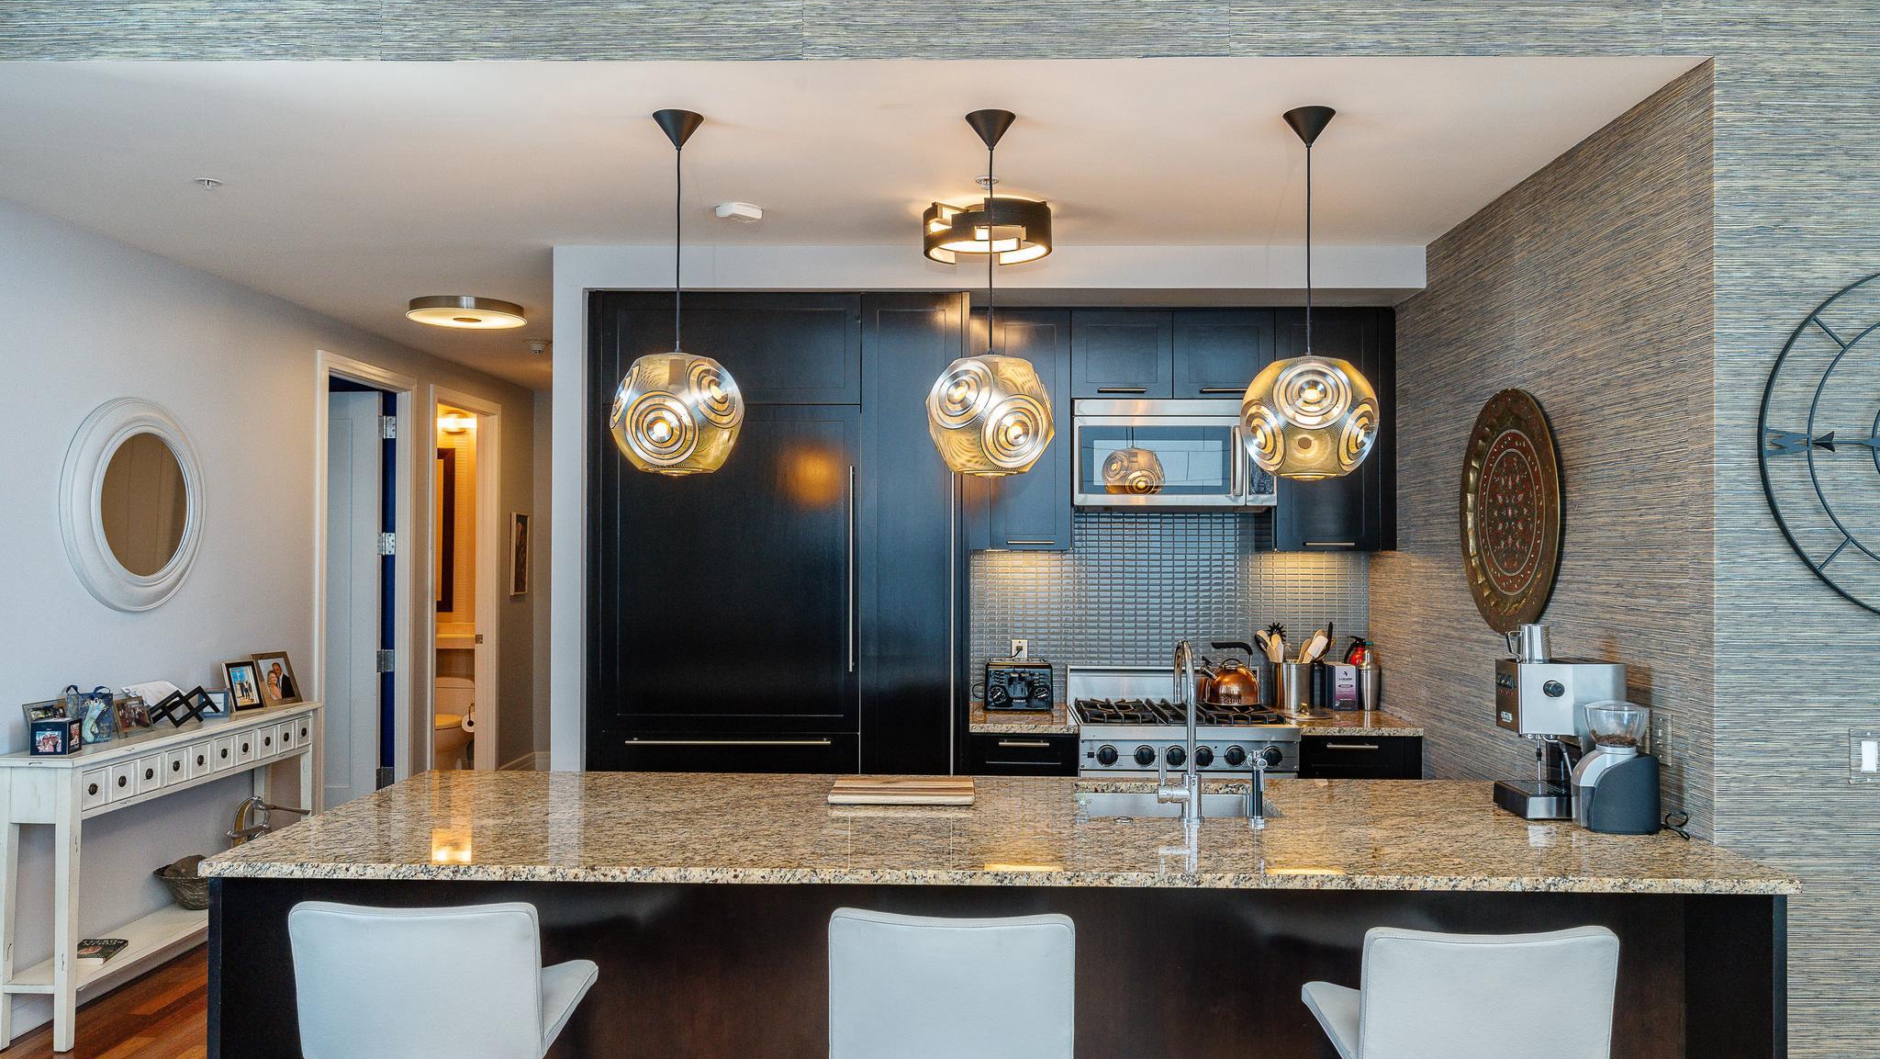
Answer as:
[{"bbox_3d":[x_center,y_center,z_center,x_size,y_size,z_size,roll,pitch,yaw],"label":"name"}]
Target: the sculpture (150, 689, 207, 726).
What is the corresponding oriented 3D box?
[{"bbox_3d":[-2.732,0.646,4.539,0.085,0.125,0.280,0,-1,21],"label":"sculpture"}]

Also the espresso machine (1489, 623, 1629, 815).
[{"bbox_3d":[1.496,0.477,3.038,0.250,0.415,0.205,0,-1,1],"label":"espresso machine"}]

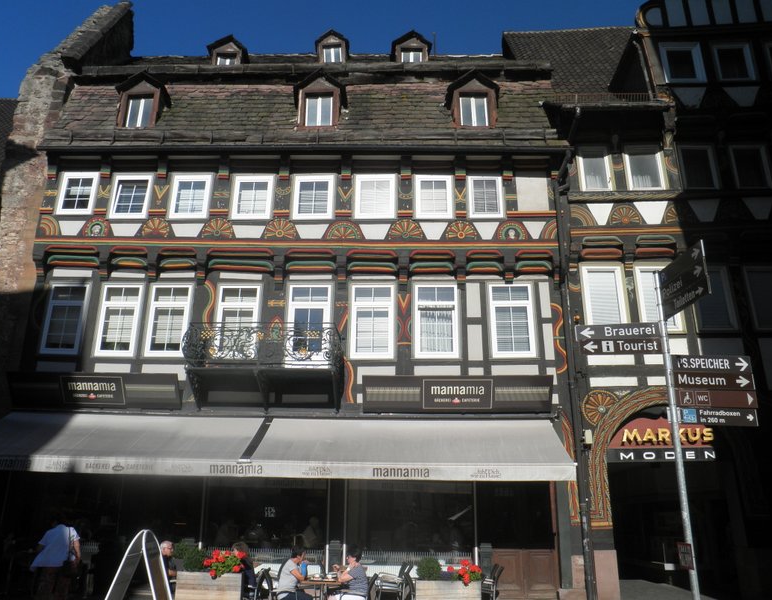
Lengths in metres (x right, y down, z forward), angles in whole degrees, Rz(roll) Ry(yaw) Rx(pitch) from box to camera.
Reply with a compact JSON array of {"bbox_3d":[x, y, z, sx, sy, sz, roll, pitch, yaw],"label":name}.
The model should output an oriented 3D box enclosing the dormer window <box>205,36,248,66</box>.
[{"bbox_3d":[-4.429,-6.713,18.597,1.066,1.159,1.250,0,-19,1],"label":"dormer window"}]

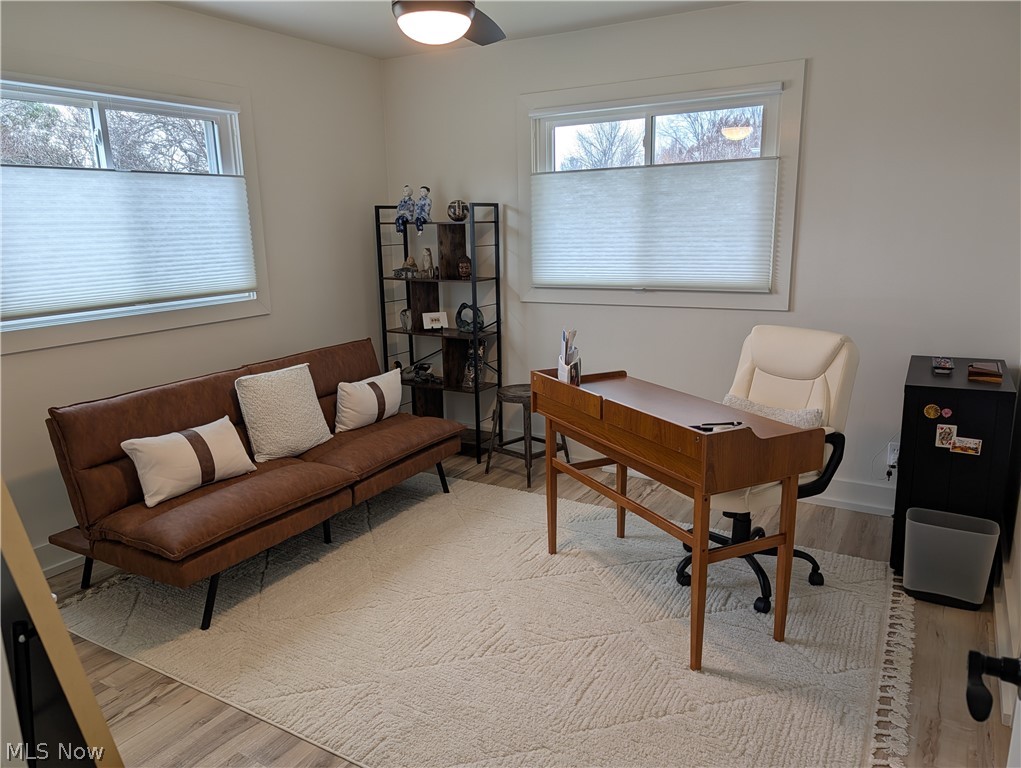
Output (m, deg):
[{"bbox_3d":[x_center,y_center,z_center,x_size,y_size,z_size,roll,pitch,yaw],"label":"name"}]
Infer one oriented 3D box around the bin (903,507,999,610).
[{"bbox_3d":[1.647,0.665,2.674,0.290,0.300,0.190,6,15,30],"label":"bin"}]

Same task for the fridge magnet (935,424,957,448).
[{"bbox_3d":[1.644,0.199,2.671,0.064,0.088,0.006,3,13,30],"label":"fridge magnet"}]

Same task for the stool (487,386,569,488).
[{"bbox_3d":[0.097,0.280,4.072,0.360,0.490,0.360,11,18,43],"label":"stool"}]

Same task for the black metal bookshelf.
[{"bbox_3d":[-0.428,-0.320,4.405,0.700,1.535,0.270,6,15,30],"label":"black metal bookshelf"}]

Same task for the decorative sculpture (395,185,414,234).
[{"bbox_3d":[-0.622,-1.029,4.209,0.095,0.291,0.100,6,15,30],"label":"decorative sculpture"}]

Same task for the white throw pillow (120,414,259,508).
[{"bbox_3d":[-1.322,0.304,2.949,0.130,0.290,0.490,-30,-6,34],"label":"white throw pillow"}]

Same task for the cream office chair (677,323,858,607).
[{"bbox_3d":[0.974,0.296,2.850,0.670,0.970,0.620,-10,16,-34],"label":"cream office chair"}]

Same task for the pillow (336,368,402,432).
[{"bbox_3d":[-0.764,0.081,3.823,0.130,0.280,0.480,-1,10,33],"label":"pillow"}]

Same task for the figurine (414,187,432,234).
[{"bbox_3d":[-0.506,-1.010,4.144,0.085,0.280,0.095,6,15,30],"label":"figurine"}]

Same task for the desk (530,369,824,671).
[{"bbox_3d":[0.550,0.417,2.695,0.485,0.825,1.070,-8,14,-25],"label":"desk"}]

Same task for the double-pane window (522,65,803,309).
[{"bbox_3d":[0.704,-0.978,3.703,1.489,1.148,0.090,6,15,30],"label":"double-pane window"}]

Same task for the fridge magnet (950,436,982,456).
[{"bbox_3d":[1.750,0.239,2.720,0.095,0.061,0.004,6,15,30],"label":"fridge magnet"}]

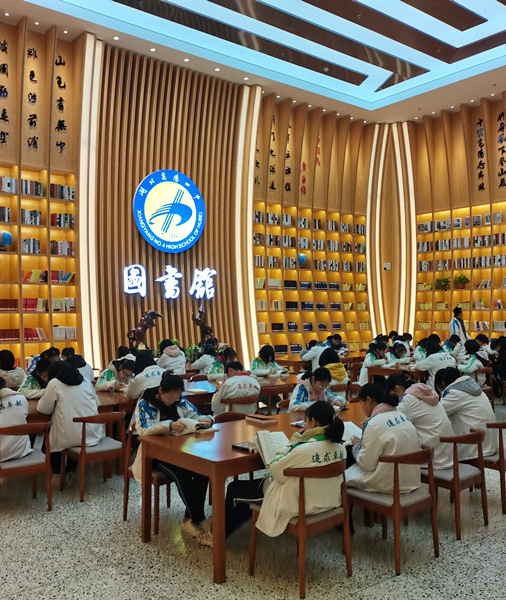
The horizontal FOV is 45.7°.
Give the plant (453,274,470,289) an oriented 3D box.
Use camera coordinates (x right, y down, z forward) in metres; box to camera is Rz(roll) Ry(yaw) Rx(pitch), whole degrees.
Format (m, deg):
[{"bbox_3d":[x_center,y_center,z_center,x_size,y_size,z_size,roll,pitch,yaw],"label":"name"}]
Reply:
[{"bbox_3d":[5.260,-0.464,15.138,0.350,0.360,0.370,1,-1,-40],"label":"plant"}]

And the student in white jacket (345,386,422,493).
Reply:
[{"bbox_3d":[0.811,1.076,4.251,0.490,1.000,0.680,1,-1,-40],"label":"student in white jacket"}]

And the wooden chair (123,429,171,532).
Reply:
[{"bbox_3d":[-0.770,1.439,4.972,0.500,0.765,0.520,0,-1,-44],"label":"wooden chair"}]

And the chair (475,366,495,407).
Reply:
[{"bbox_3d":[3.393,1.418,9.192,0.520,0.745,0.490,0,-1,-41],"label":"chair"}]

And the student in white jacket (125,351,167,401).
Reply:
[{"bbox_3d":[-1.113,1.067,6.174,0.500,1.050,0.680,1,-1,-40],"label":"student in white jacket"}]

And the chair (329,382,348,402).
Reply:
[{"bbox_3d":[0.872,1.427,7.476,0.530,0.760,0.500,1,-1,-40],"label":"chair"}]

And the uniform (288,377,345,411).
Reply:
[{"bbox_3d":[0.600,1.055,5.666,0.560,0.630,0.500,1,-2,-39],"label":"uniform"}]

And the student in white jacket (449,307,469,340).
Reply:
[{"bbox_3d":[4.409,0.999,12.788,0.340,1.660,0.480,-1,-1,20],"label":"student in white jacket"}]

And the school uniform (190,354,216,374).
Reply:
[{"bbox_3d":[-0.793,1.146,9.631,0.500,0.630,0.520,1,-2,-39],"label":"school uniform"}]

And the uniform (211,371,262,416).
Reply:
[{"bbox_3d":[-0.222,1.103,6.957,0.520,0.620,0.480,0,-1,-38],"label":"uniform"}]

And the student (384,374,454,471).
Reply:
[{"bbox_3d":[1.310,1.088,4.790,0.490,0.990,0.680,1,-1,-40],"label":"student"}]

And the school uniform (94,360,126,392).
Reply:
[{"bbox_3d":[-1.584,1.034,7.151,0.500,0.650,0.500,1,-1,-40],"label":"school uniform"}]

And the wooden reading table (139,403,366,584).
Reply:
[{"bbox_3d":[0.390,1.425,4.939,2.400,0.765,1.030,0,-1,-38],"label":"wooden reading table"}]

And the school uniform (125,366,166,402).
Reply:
[{"bbox_3d":[-1.091,1.023,6.367,0.500,0.640,0.520,0,-1,-41],"label":"school uniform"}]

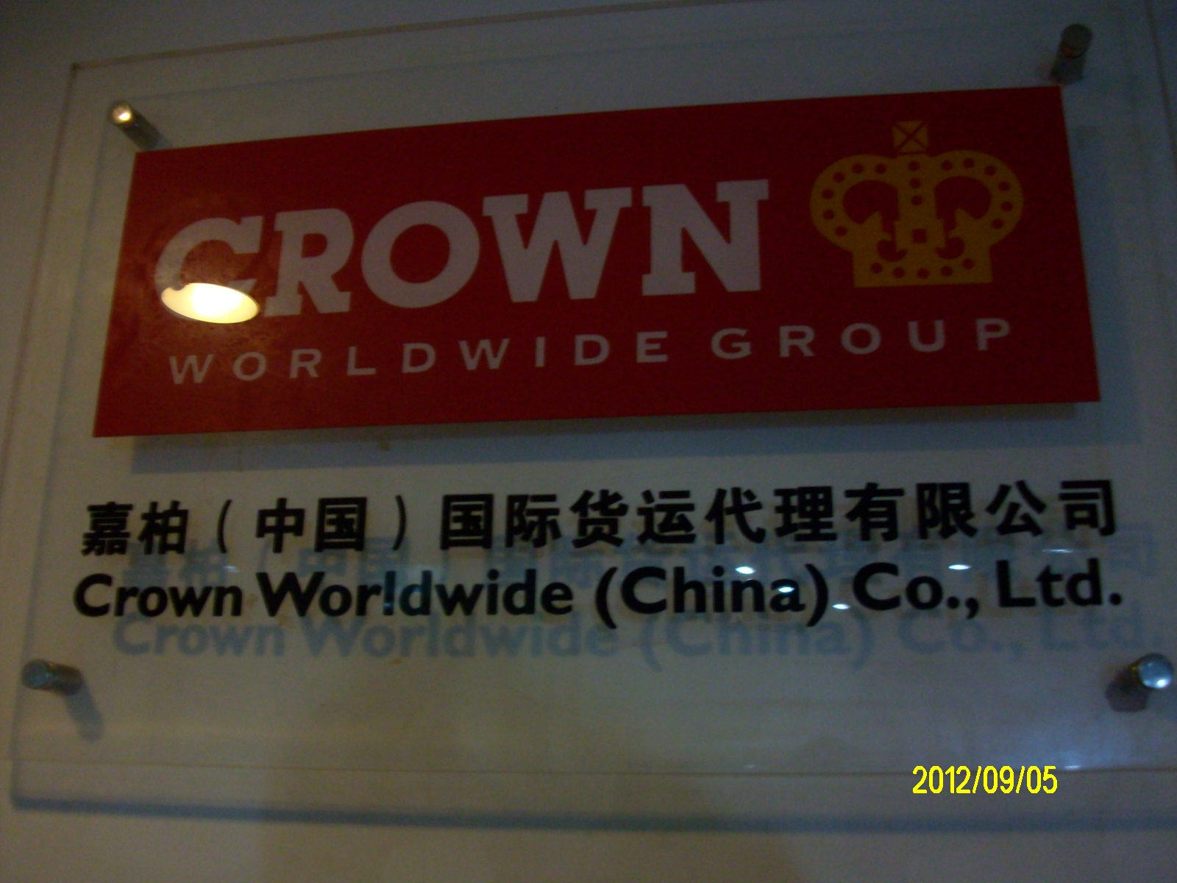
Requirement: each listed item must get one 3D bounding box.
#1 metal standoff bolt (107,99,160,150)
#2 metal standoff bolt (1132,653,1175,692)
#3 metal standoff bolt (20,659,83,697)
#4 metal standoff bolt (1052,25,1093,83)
[{"bbox_3d":[-0.392,-0.273,0.997,0.020,0.020,0.045,-2,-17,8],"label":"metal standoff bolt"},{"bbox_3d":[0.362,0.152,0.753,0.020,0.020,0.045,-2,-17,8],"label":"metal standoff bolt"},{"bbox_3d":[-0.398,0.176,0.859,0.020,0.020,0.045,-2,-17,8],"label":"metal standoff bolt"},{"bbox_3d":[0.372,-0.298,0.891,0.020,0.020,0.045,-2,-17,8],"label":"metal standoff bolt"}]

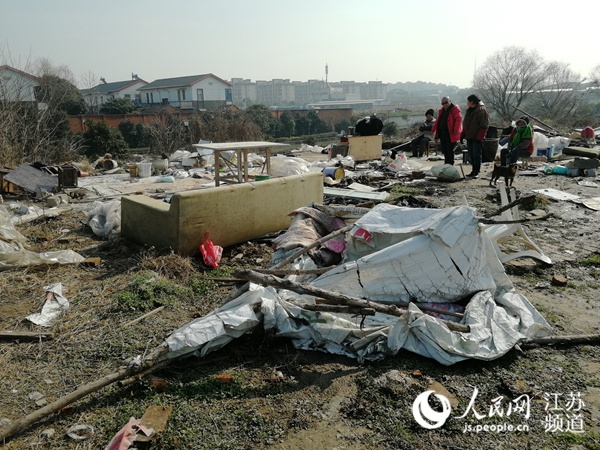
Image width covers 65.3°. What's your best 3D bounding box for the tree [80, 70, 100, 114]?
[{"bbox_3d":[-31.065,-19.019,69.446,2.900,7.250,2.900,0,15,0],"label":"tree"}]

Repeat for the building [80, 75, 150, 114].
[{"bbox_3d":[-34.048,-23.510,89.992,16.000,8.800,9.500,14,19,41],"label":"building"}]

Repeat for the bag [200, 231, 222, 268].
[{"bbox_3d":[-0.813,0.202,4.304,0.210,0.310,0.150,-9,17,-33],"label":"bag"}]

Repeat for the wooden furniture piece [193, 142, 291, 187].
[{"bbox_3d":[-1.137,-1.219,9.397,1.500,0.750,0.950,-9,17,-29],"label":"wooden furniture piece"}]

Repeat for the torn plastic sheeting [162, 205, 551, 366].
[{"bbox_3d":[0.450,0.332,3.791,2.600,0.620,1.900,-1,15,-3],"label":"torn plastic sheeting"}]

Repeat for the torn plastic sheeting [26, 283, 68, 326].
[{"bbox_3d":[-2.000,0.609,3.699,0.290,0.130,0.560,-5,16,-20],"label":"torn plastic sheeting"}]

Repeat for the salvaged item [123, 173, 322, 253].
[{"bbox_3d":[-0.827,-0.255,5.570,1.042,0.627,2.206,13,18,38],"label":"salvaged item"}]

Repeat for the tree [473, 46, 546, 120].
[{"bbox_3d":[17.168,-11.450,38.347,6.000,5.970,5.600,0,15,0],"label":"tree"}]

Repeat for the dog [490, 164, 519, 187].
[{"bbox_3d":[3.825,-0.953,8.807,0.530,0.420,0.170,5,15,17],"label":"dog"}]

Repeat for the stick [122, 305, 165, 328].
[{"bbox_3d":[-1.190,0.685,3.610,0.028,0.028,0.440,9,17,30],"label":"stick"}]

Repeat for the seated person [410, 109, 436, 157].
[{"bbox_3d":[3.588,-2.661,13.744,0.580,1.280,0.800,9,16,29],"label":"seated person"}]

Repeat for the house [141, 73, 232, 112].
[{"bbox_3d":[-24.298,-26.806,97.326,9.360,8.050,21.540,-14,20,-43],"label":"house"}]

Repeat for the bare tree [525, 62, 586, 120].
[{"bbox_3d":[18.562,-9.662,34.000,4.300,4.200,4.000,9,16,28],"label":"bare tree"}]

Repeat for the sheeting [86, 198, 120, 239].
[{"bbox_3d":[-2.105,-0.073,5.319,0.460,0.310,0.420,1,14,0],"label":"sheeting"}]

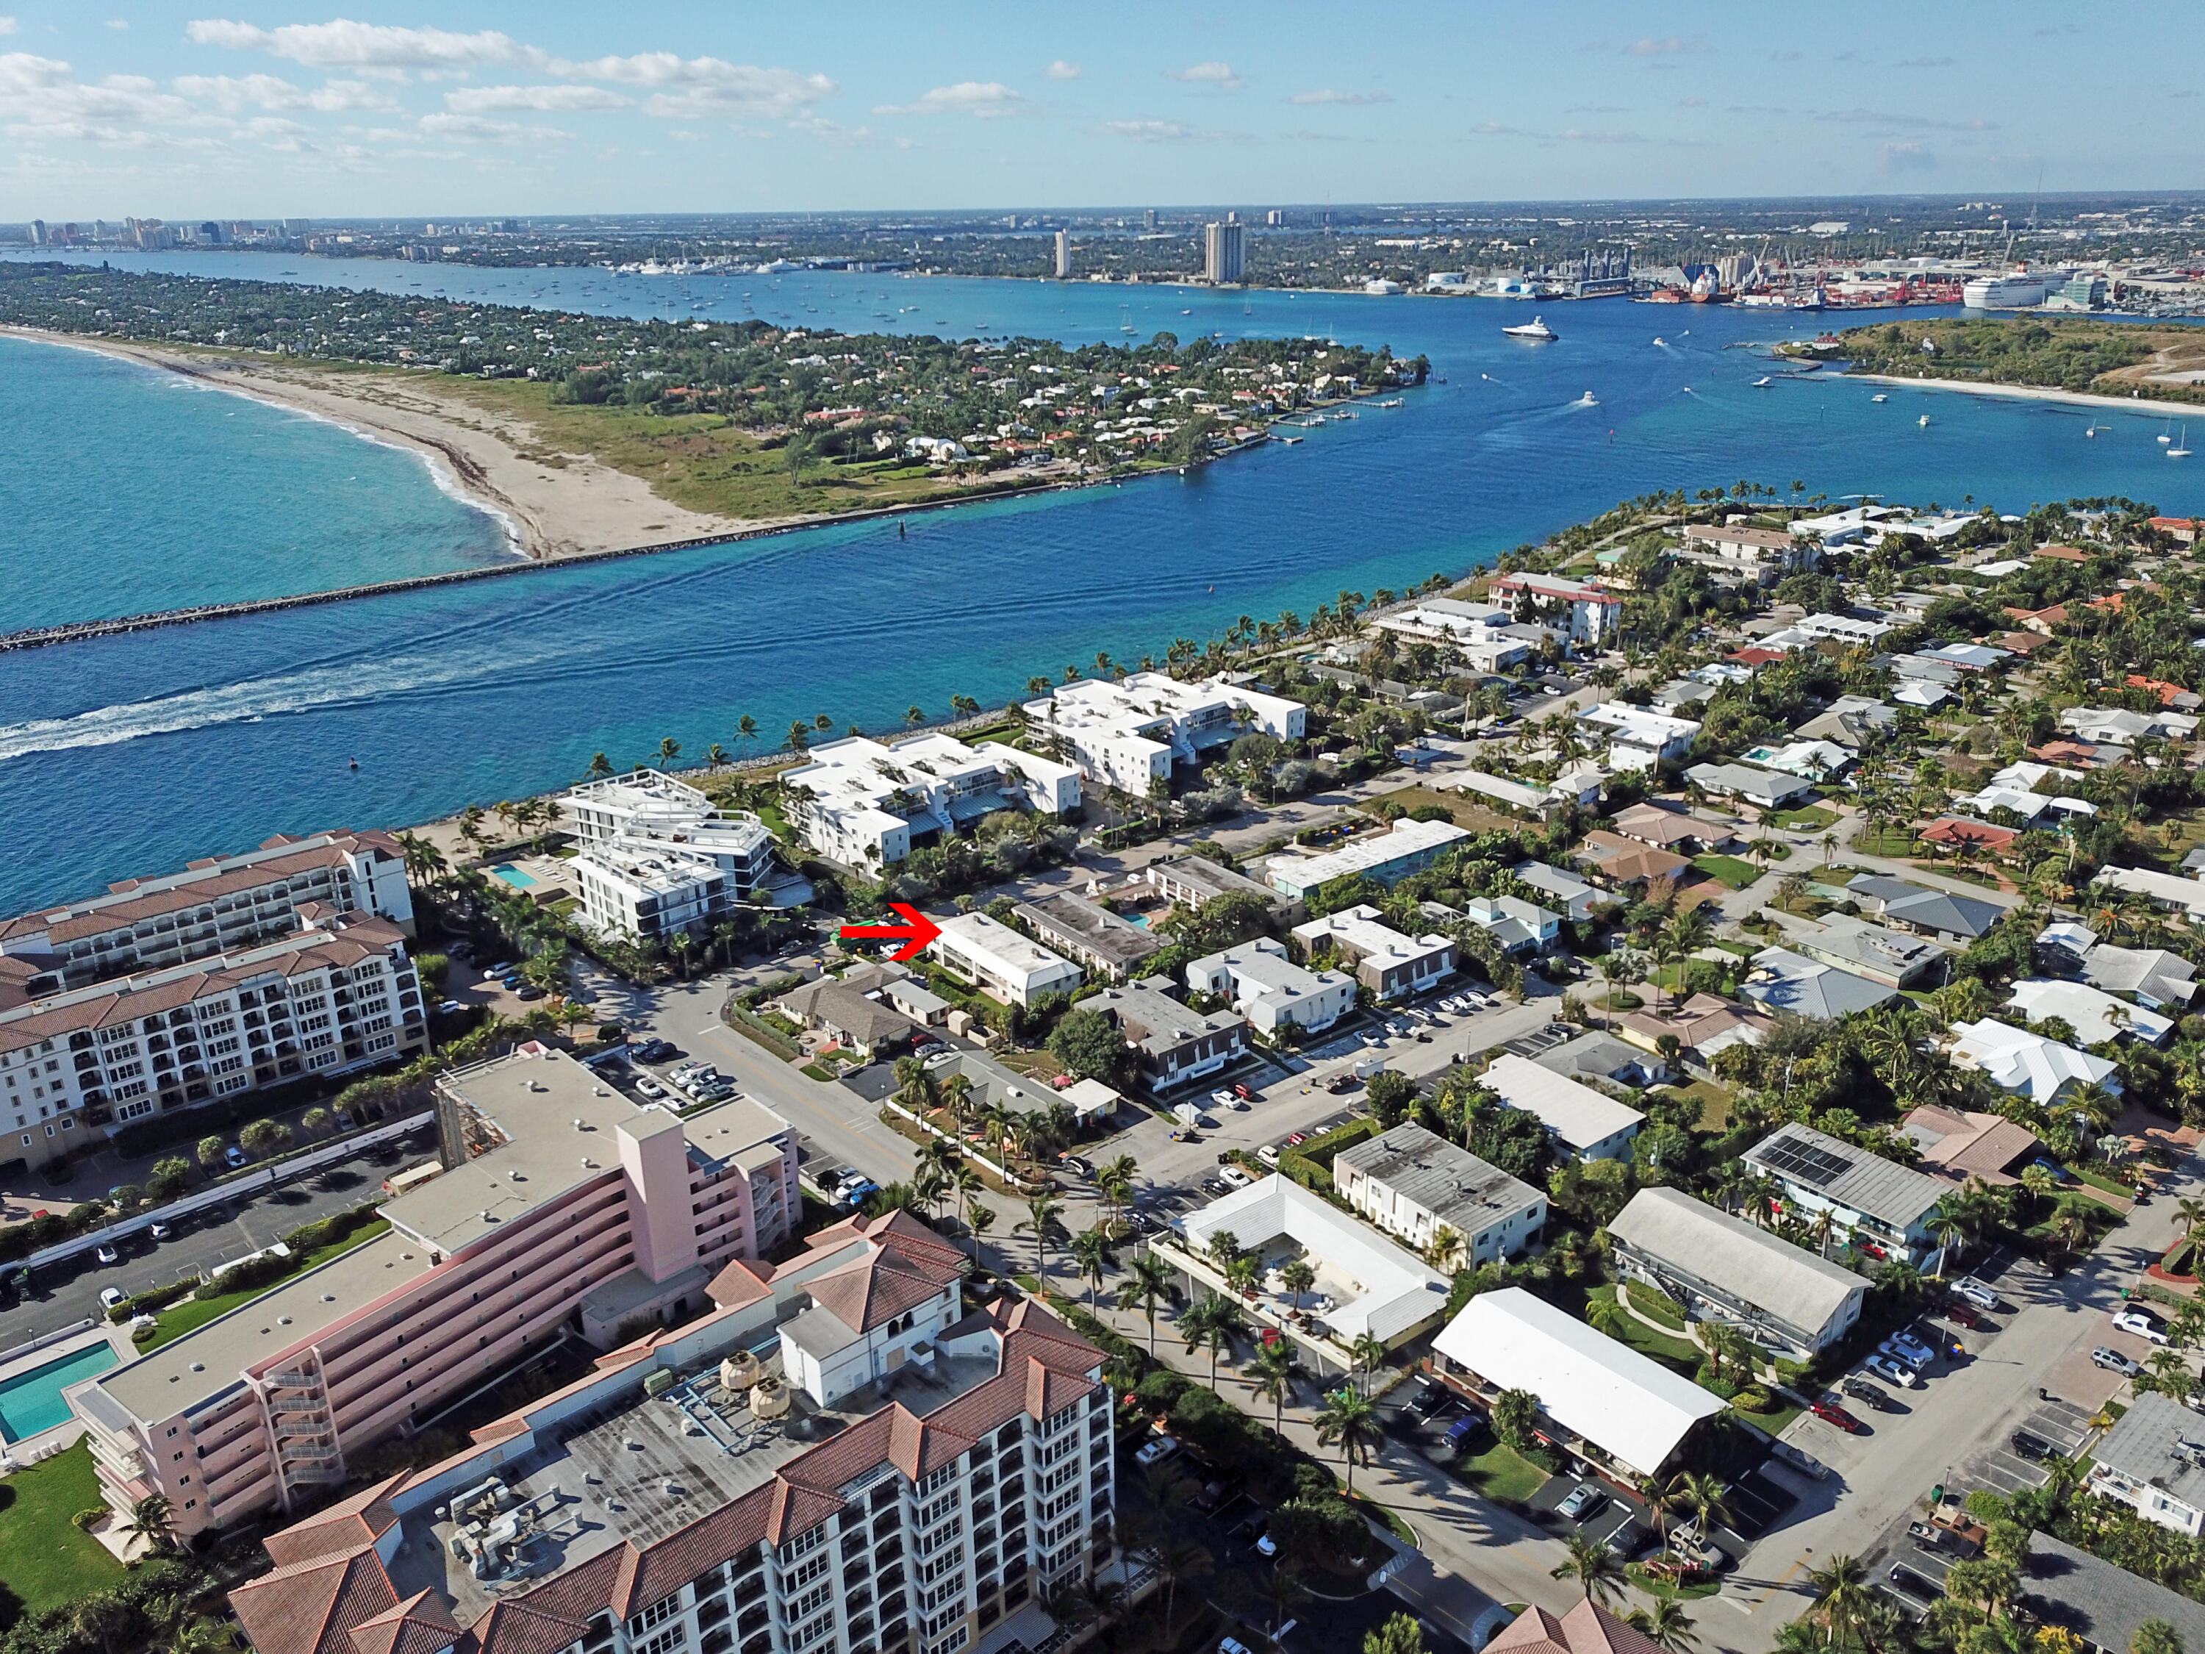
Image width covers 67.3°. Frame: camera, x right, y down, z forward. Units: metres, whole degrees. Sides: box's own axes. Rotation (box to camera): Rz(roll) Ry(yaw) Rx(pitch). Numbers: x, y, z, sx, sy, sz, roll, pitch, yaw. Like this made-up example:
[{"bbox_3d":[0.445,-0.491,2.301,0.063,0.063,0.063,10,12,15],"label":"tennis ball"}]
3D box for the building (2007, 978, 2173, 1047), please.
[{"bbox_3d":[147.239,29.194,249.558,15.800,4.600,20.500,-15,25,-32],"label":"building"}]

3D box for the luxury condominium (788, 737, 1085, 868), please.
[{"bbox_3d":[-40.126,-7.970,348.329,50.000,8.800,53.300,-18,27,-38],"label":"luxury condominium"}]

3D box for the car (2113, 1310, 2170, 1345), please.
[{"bbox_3d":[115.662,55.675,184.225,5.600,1.850,2.000,17,27,39],"label":"car"}]

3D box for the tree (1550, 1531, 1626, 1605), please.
[{"bbox_3d":[42.526,66.970,143.111,6.500,12.000,6.500,-1,21,0],"label":"tree"}]

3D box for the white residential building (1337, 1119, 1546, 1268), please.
[{"bbox_3d":[42.049,46.053,207.028,13.400,6.000,22.200,-16,25,-34],"label":"white residential building"}]

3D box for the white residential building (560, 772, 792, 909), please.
[{"bbox_3d":[-87.226,4.312,319.372,35.434,12.149,58.719,-19,27,-39],"label":"white residential building"}]

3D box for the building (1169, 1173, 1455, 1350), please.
[{"bbox_3d":[26.020,52.289,200.211,17.211,4.050,31.587,-16,26,-35],"label":"building"}]

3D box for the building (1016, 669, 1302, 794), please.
[{"bbox_3d":[11.730,-24.715,395.179,52.138,9.618,53.657,-19,27,-39],"label":"building"}]

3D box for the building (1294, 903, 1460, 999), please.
[{"bbox_3d":[44.425,20.978,272.632,18.000,6.000,21.200,-16,25,-34],"label":"building"}]

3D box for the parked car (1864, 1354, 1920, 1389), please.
[{"bbox_3d":[85.102,58.523,178.444,1.820,1.500,4.600,-17,26,-37],"label":"parked car"}]

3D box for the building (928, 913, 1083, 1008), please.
[{"bbox_3d":[-16.070,21.795,272.485,11.800,6.300,27.000,-17,26,-36],"label":"building"}]

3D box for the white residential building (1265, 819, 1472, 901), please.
[{"bbox_3d":[51.189,6.121,321.010,45.760,3.645,12.655,-16,25,-34],"label":"white residential building"}]

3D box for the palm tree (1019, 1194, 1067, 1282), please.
[{"bbox_3d":[-7.179,50.026,195.254,6.378,12.756,6.378,-1,21,0],"label":"palm tree"}]

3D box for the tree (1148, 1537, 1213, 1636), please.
[{"bbox_3d":[6.500,67.497,145.866,6.500,10.200,6.500,-1,21,0],"label":"tree"}]

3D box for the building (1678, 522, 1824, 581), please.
[{"bbox_3d":[222.998,-95.946,574.175,38.977,9.314,26.322,16,27,38],"label":"building"}]

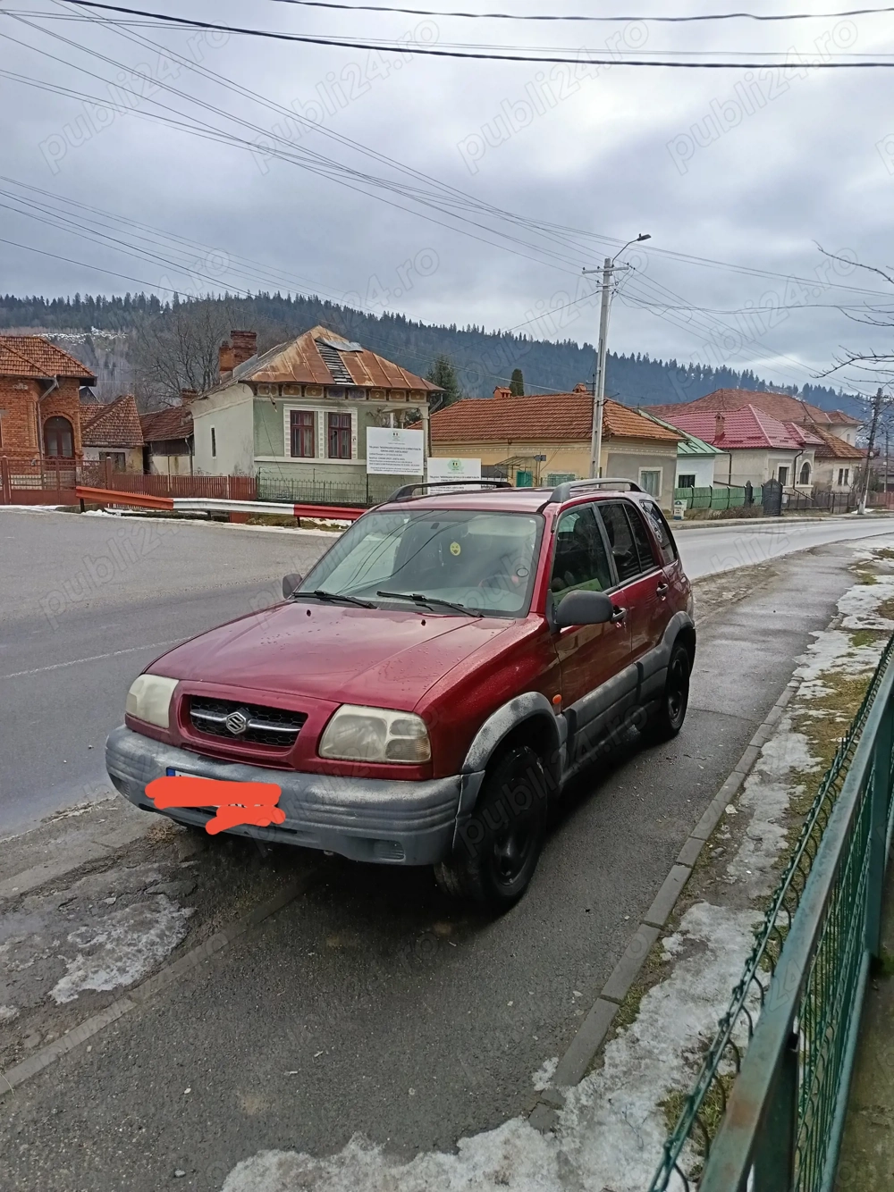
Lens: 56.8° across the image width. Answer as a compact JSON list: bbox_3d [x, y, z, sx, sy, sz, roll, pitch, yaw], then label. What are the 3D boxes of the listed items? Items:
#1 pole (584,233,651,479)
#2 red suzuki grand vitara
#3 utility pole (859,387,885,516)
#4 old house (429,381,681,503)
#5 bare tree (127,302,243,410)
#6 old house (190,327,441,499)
[{"bbox_3d":[5.447,-6.964,27.077,2.400,9.180,0.600,6,10,31],"label":"pole"},{"bbox_3d":[0.170,0.198,4.771,1.820,1.720,4.190,4,9,30],"label":"red suzuki grand vitara"},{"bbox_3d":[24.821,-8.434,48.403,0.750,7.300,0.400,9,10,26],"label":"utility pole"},{"bbox_3d":[4.027,-7.095,41.000,13.600,5.700,6.900,8,11,42],"label":"old house"},{"bbox_3d":[-15.276,-12.277,48.733,7.000,11.800,7.000,1,8,0],"label":"bare tree"},{"bbox_3d":[-6.028,-7.396,34.415,7.550,6.800,12.500,-3,9,-26],"label":"old house"}]

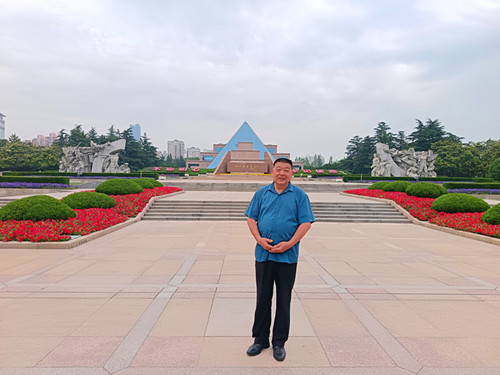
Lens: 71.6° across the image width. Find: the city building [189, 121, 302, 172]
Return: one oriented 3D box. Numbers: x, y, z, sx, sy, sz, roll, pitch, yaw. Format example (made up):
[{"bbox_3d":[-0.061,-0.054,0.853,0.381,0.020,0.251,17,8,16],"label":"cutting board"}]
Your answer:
[{"bbox_3d":[-2.596,-20.508,180.000,60.000,28.500,46.000,0,0,-1],"label":"city building"}]

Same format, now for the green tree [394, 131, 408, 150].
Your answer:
[{"bbox_3d":[41.390,-8.037,94.904,6.500,14.727,6.500,1,1,-1],"label":"green tree"}]

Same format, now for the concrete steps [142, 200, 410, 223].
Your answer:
[{"bbox_3d":[1.040,1.040,15.300,11.200,0.730,2.200,0,0,-1],"label":"concrete steps"}]

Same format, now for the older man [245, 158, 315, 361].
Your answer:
[{"bbox_3d":[0.272,0.609,3.088,0.610,1.733,0.400,1,1,11],"label":"older man"}]

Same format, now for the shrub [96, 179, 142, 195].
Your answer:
[{"bbox_3d":[-7.012,-0.043,18.600,2.500,0.860,2.400,0,0,-1],"label":"shrub"}]

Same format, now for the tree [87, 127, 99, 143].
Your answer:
[{"bbox_3d":[-37.706,-8.738,83.000,4.600,11.600,4.600,0,0,-1],"label":"tree"}]

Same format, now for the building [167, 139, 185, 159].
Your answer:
[{"bbox_3d":[-123.051,-43.781,579.530,28.000,70.697,22.000,1,1,-1],"label":"building"}]

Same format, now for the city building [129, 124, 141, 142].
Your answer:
[{"bbox_3d":[-748.340,-226.200,2260.000,64.000,370.000,58.000,0,1,0],"label":"city building"}]

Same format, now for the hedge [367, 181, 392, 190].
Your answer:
[{"bbox_3d":[9.934,-0.007,26.500,1.950,0.902,1.950,1,1,-1],"label":"hedge"}]

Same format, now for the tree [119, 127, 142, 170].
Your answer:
[{"bbox_3d":[-25.293,-7.577,74.000,5.600,10.000,5.600,0,0,-1],"label":"tree"}]

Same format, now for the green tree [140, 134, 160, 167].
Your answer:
[{"bbox_3d":[-28.077,-8.271,94.911,7.500,13.598,7.500,1,1,-1],"label":"green tree"}]

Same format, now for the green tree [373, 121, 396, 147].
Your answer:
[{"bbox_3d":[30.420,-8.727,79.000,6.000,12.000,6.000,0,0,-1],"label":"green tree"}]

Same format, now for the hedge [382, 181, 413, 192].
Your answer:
[{"bbox_3d":[9.766,-0.046,22.800,2.150,0.780,2.100,0,0,-1],"label":"hedge"}]

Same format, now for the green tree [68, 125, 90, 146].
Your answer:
[{"bbox_3d":[-39.342,-8.653,80.000,5.800,11.500,5.800,0,0,-1],"label":"green tree"}]

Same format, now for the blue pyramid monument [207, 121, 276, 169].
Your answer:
[{"bbox_3d":[-3.574,-21.442,177.000,36.000,25.000,32.000,0,0,-1],"label":"blue pyramid monument"}]

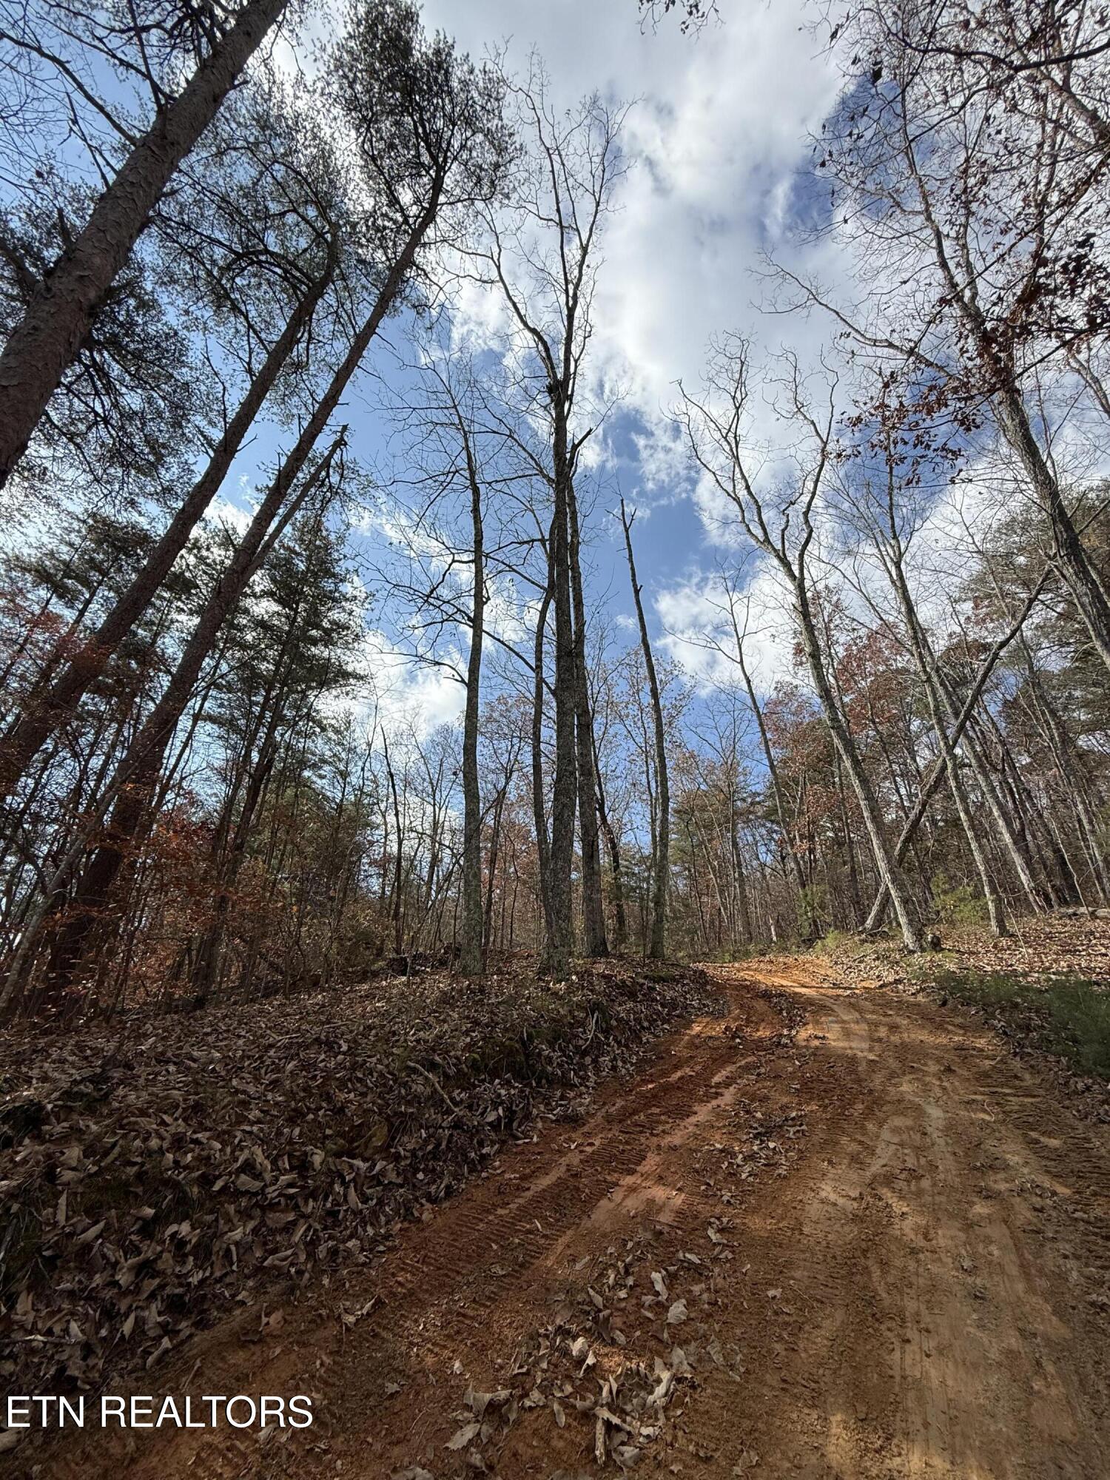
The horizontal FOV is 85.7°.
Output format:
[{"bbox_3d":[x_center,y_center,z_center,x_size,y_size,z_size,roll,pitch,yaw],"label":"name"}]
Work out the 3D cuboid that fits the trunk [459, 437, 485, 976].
[{"bbox_3d":[-1.601,-1.711,11.303,0.320,11.500,0.300,-4,-25,-1],"label":"trunk"}]

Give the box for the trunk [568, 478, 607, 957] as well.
[{"bbox_3d":[0.534,-1.379,12.220,0.340,10.930,0.320,-2,-25,0],"label":"trunk"}]

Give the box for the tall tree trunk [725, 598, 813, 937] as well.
[{"bbox_3d":[7.651,0.224,21.851,0.360,13.290,0.270,-3,-25,-1],"label":"tall tree trunk"}]

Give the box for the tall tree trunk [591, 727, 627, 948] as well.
[{"bbox_3d":[1.154,1.955,13.416,0.320,5.230,0.220,-5,-25,-1],"label":"tall tree trunk"}]

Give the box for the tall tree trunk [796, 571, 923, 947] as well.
[{"bbox_3d":[6.730,-0.038,13.711,0.500,9.250,0.420,-4,-25,-1],"label":"tall tree trunk"}]

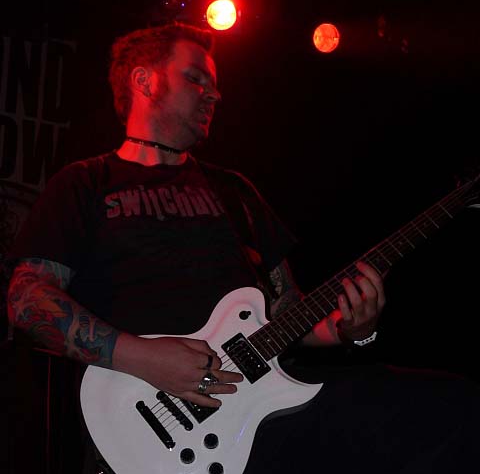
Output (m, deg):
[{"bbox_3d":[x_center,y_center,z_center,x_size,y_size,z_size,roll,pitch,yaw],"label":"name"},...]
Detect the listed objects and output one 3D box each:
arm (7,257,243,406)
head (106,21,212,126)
[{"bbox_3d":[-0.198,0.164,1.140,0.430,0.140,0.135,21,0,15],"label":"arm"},{"bbox_3d":[-0.152,-0.312,1.320,0.215,0.245,0.170,15,1,25],"label":"head"}]

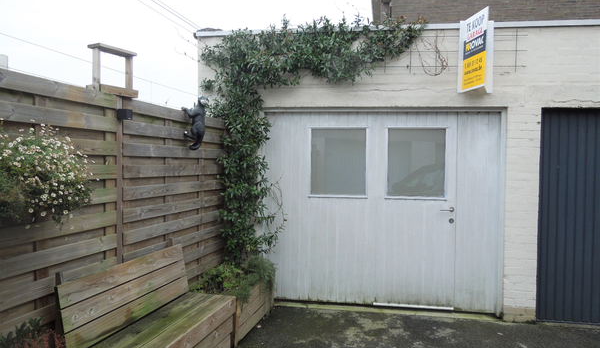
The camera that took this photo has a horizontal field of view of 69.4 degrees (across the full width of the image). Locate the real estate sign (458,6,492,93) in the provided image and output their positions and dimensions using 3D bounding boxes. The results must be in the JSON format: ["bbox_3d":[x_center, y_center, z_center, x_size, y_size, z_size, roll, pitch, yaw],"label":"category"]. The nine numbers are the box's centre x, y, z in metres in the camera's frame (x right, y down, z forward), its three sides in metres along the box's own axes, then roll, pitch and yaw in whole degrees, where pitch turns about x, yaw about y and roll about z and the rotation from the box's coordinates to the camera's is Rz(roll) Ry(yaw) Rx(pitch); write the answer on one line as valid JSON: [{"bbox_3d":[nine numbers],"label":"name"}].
[{"bbox_3d":[1.702,-1.139,4.058,0.353,0.717,0.404,1,2,9],"label":"real estate sign"}]

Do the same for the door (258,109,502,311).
[{"bbox_3d":[0.819,0.355,4.515,2.454,2.060,0.081,1,2,9],"label":"door"}]

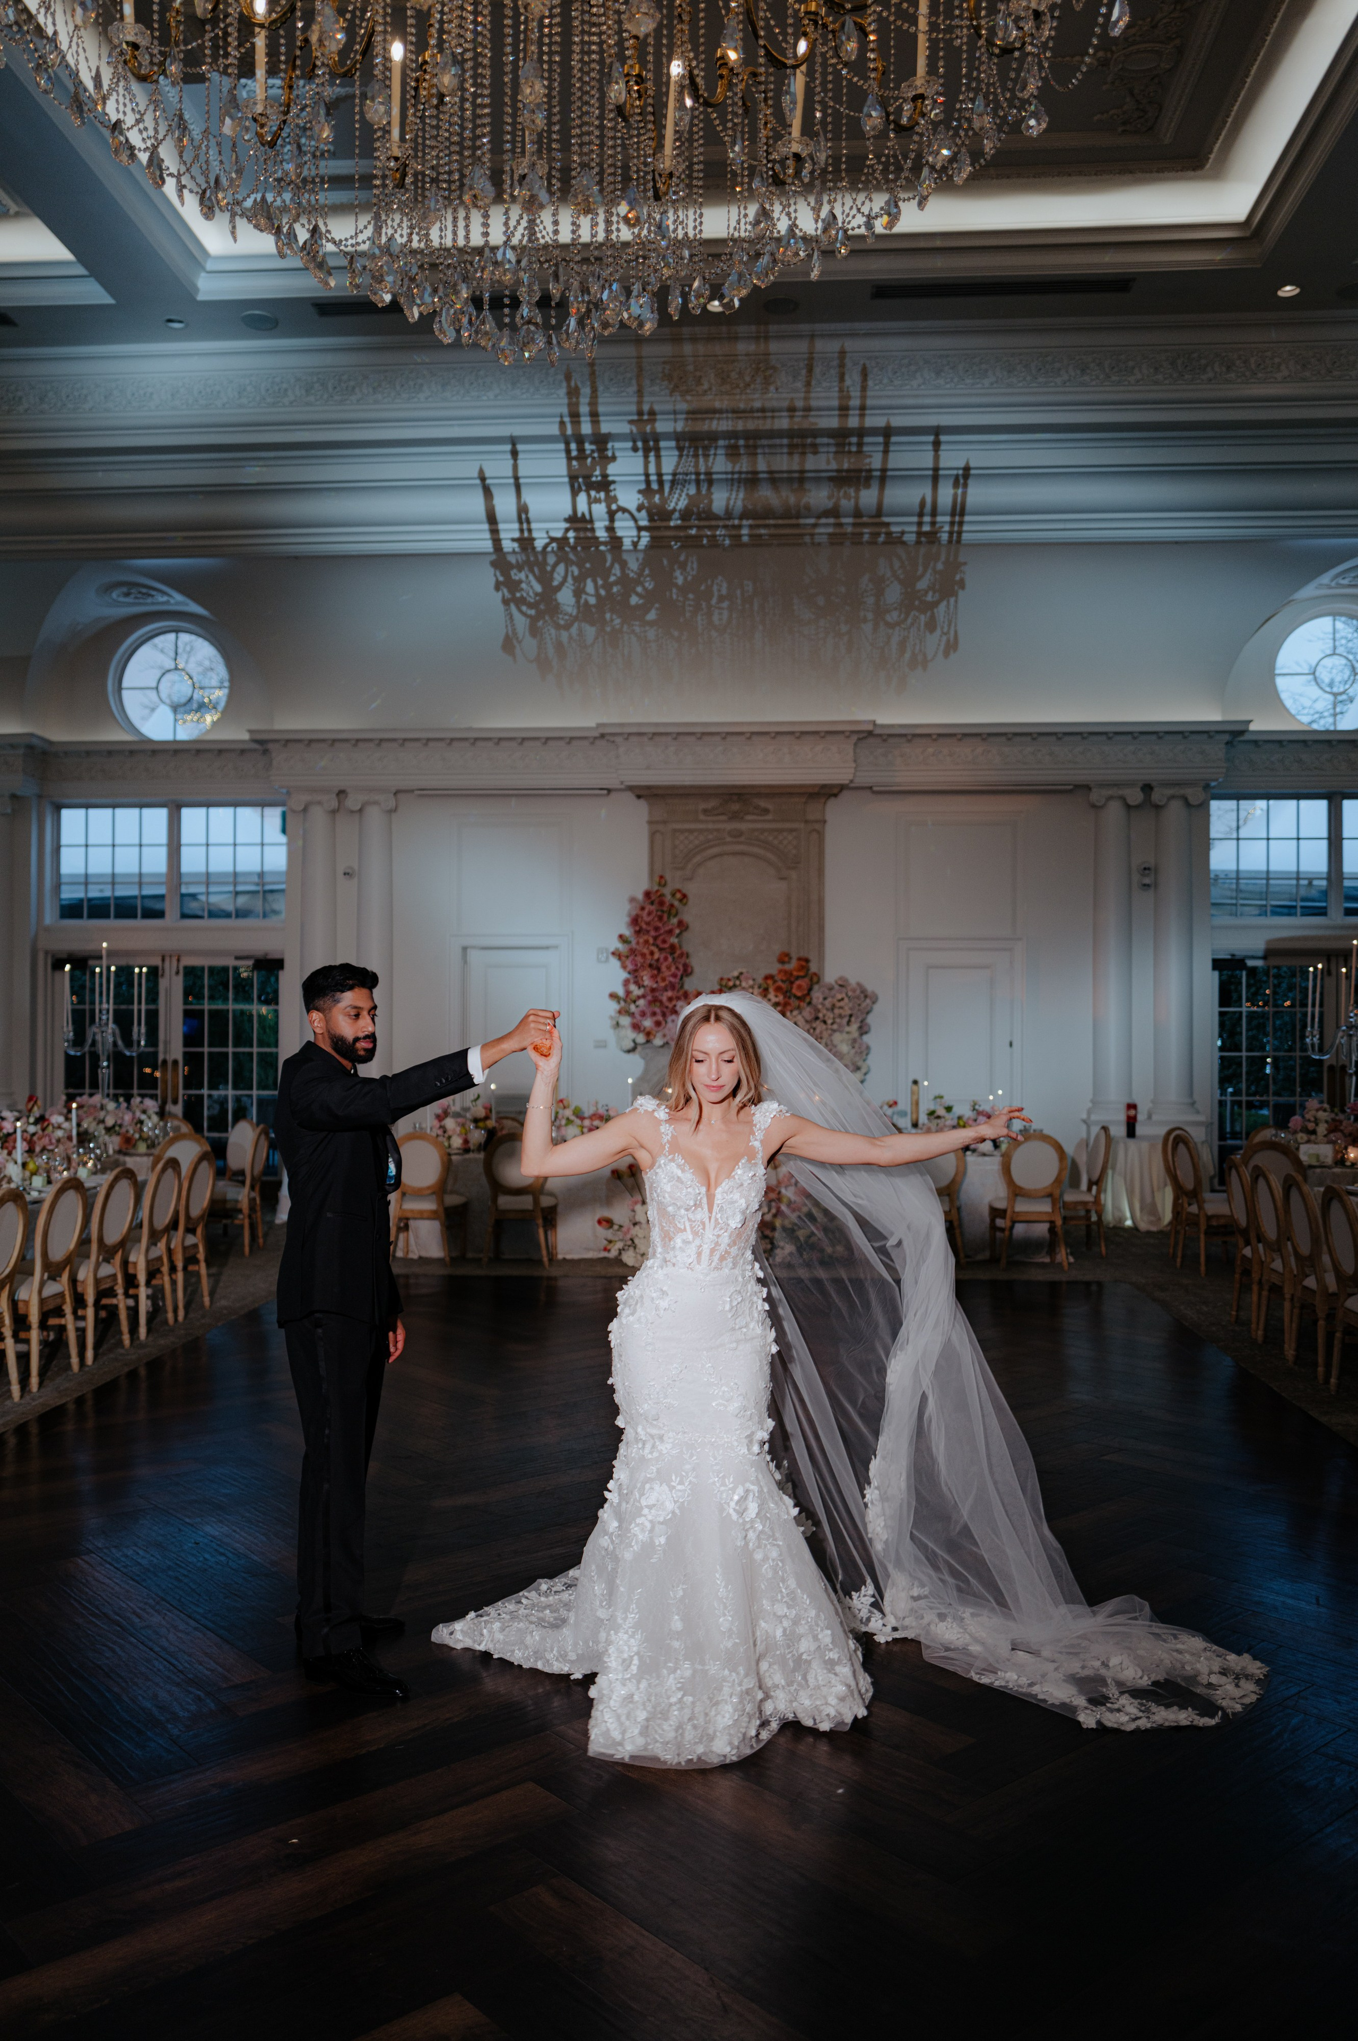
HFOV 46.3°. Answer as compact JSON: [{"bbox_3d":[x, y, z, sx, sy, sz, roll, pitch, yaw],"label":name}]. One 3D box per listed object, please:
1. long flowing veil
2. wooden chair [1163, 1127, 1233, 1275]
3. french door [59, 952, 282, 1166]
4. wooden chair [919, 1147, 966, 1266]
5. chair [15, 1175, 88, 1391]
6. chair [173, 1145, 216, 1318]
[{"bbox_3d":[0.740,0.801,4.070,1.460,1.730,0.800,0,-1,0],"label":"long flowing veil"},{"bbox_3d":[3.798,1.293,11.211,0.560,0.960,0.490,0,-1,-1],"label":"wooden chair"},{"bbox_3d":[-5.986,0.515,18.647,2.700,2.660,0.120,0,-1,5],"label":"french door"},{"bbox_3d":[1.817,1.285,11.482,0.490,0.960,0.560,0,-1,4],"label":"wooden chair"},{"bbox_3d":[-3.180,1.230,7.519,0.540,0.950,0.490,0,-1,5],"label":"chair"},{"bbox_3d":[-3.072,1.250,9.308,0.540,0.950,0.490,0,-1,5],"label":"chair"}]

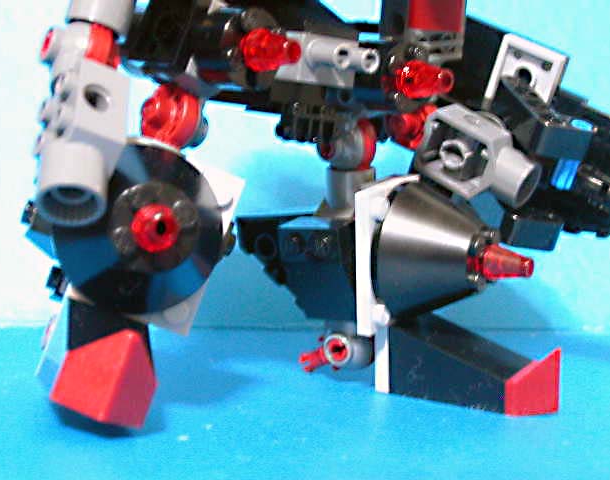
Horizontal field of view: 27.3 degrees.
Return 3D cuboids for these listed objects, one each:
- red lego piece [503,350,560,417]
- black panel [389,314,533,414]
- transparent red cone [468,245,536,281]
[{"bbox_3d":[0.051,0.029,0.271,0.009,0.015,0.016,7,13,34],"label":"red lego piece"},{"bbox_3d":[0.035,0.027,0.281,0.029,0.016,0.016,7,13,34],"label":"black panel"},{"bbox_3d":[0.044,0.005,0.280,0.011,0.008,0.008,7,14,30],"label":"transparent red cone"}]

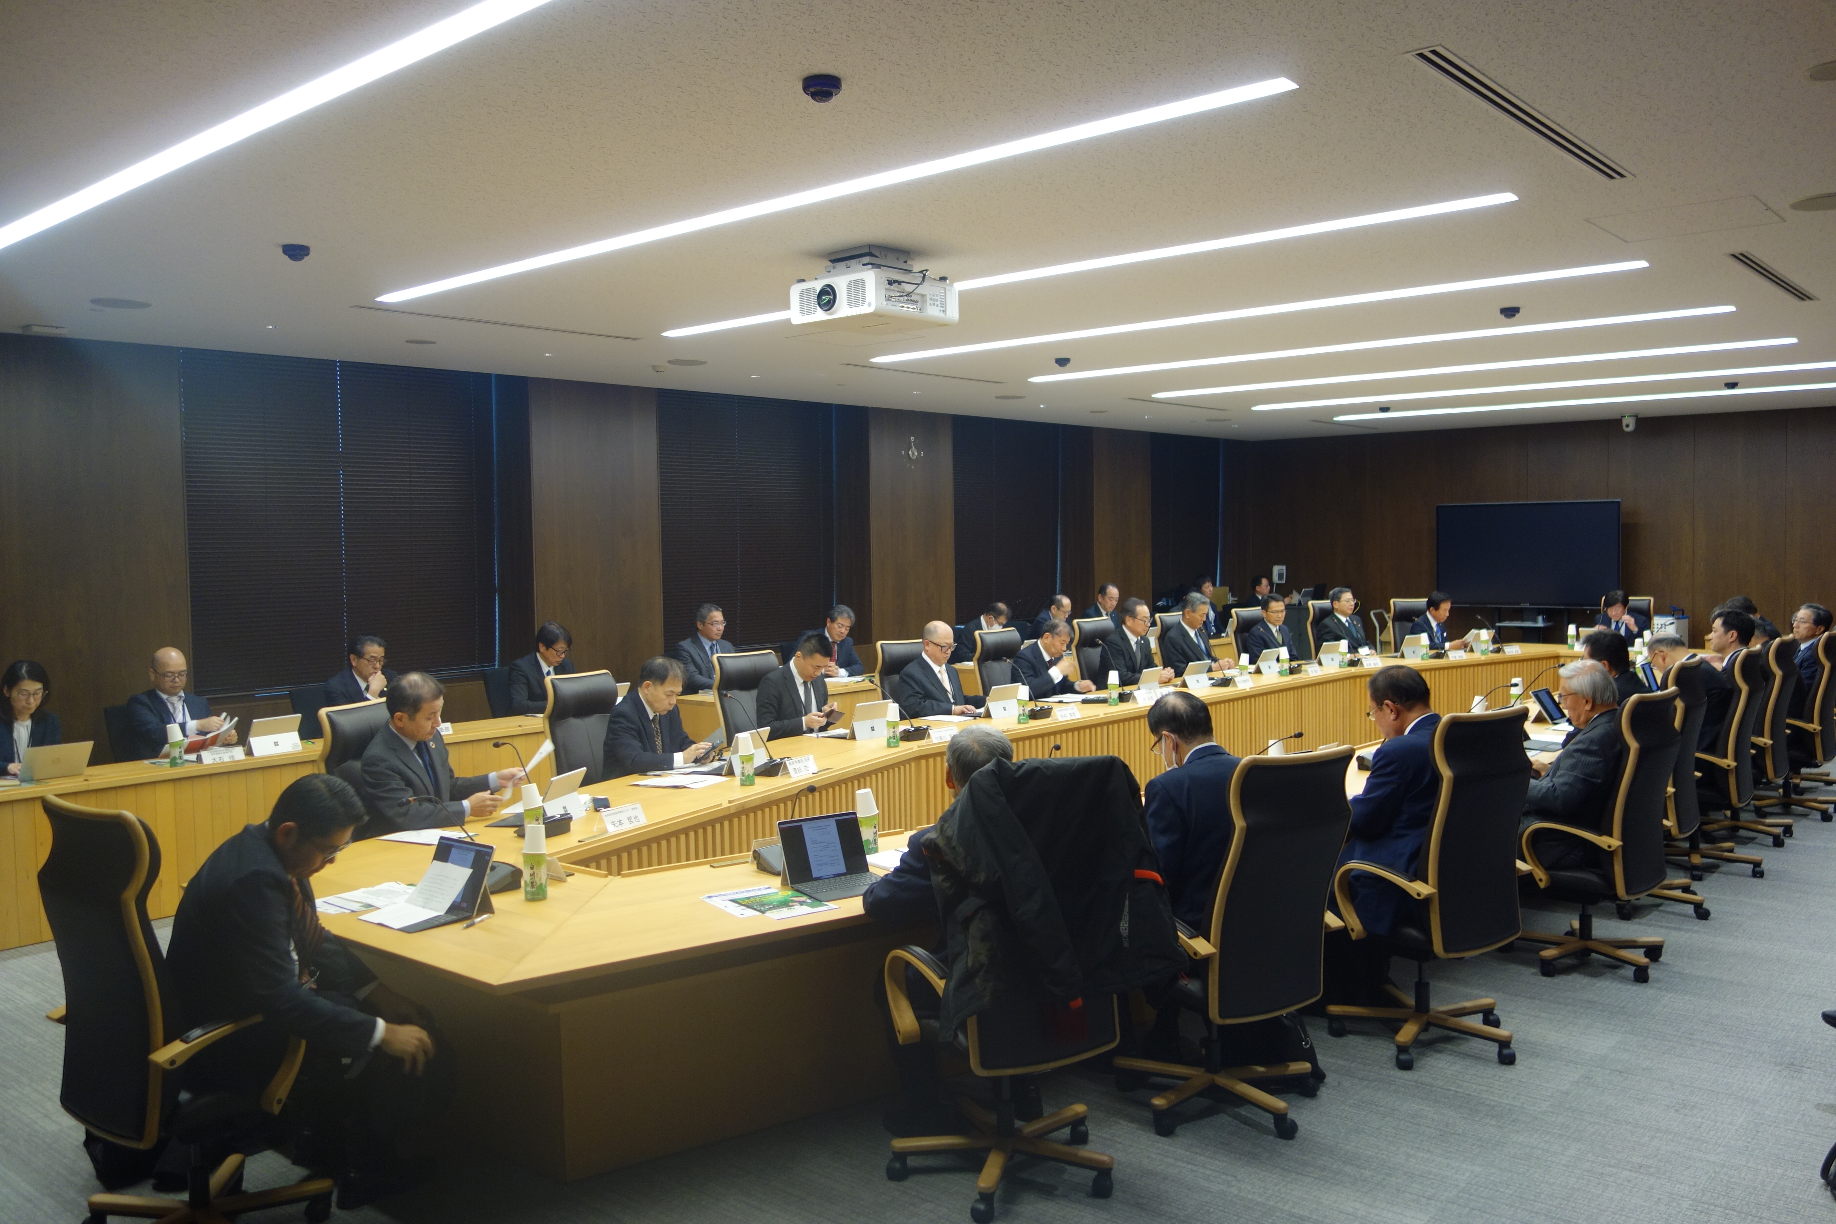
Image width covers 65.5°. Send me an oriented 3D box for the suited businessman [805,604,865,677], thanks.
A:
[{"bbox_3d":[-0.564,0.580,11.346,0.520,1.290,0.780,-3,4,-40],"label":"suited businessman"}]

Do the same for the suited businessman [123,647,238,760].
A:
[{"bbox_3d":[-3.963,0.814,7.702,0.800,1.235,0.560,2,4,44],"label":"suited businessman"}]

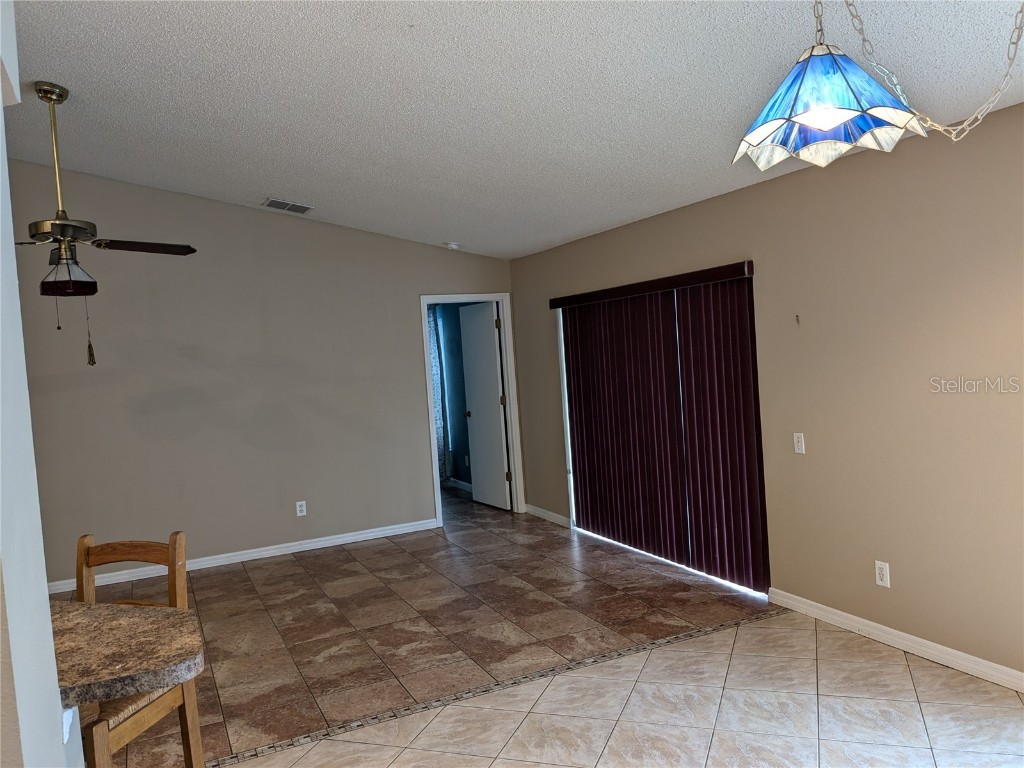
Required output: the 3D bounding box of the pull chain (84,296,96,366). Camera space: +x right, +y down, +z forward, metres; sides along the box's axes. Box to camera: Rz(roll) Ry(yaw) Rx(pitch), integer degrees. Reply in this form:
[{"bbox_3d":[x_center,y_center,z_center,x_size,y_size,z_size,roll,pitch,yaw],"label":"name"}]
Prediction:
[{"bbox_3d":[-2.318,-0.288,4.383,0.042,0.375,0.042,-5,3,-28],"label":"pull chain"}]

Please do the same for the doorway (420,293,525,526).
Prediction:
[{"bbox_3d":[-0.370,0.224,7.530,0.896,2.127,0.140,-5,3,-25],"label":"doorway"}]

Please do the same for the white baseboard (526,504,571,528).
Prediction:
[{"bbox_3d":[0.321,1.211,7.302,0.014,0.083,0.860,-5,3,-25],"label":"white baseboard"}]

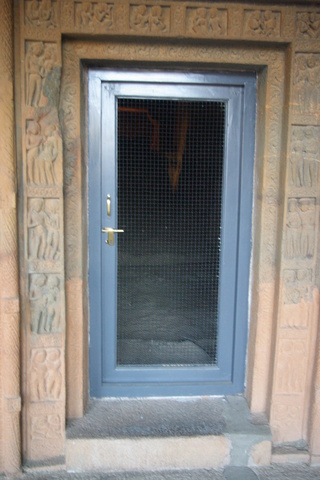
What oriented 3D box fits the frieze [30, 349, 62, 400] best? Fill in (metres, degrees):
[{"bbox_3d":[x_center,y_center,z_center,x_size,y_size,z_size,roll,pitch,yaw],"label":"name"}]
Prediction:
[{"bbox_3d":[-0.591,0.702,2.503,0.157,0.273,0.050,0,8,-4],"label":"frieze"}]

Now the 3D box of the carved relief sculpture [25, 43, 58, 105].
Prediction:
[{"bbox_3d":[-0.563,-0.792,2.305,0.143,0.307,0.050,0,8,-4],"label":"carved relief sculpture"}]

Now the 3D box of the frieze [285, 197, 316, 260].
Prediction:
[{"bbox_3d":[0.790,-0.069,2.724,0.172,0.352,0.055,0,8,-4],"label":"frieze"}]

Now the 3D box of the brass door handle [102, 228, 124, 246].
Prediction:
[{"bbox_3d":[-0.290,-0.019,2.988,0.139,0.118,0.060,0,8,-4],"label":"brass door handle"}]

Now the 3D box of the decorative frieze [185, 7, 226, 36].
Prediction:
[{"bbox_3d":[0.220,-1.059,2.327,0.199,0.125,0.050,0,8,-4],"label":"decorative frieze"}]

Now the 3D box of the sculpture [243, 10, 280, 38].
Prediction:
[{"bbox_3d":[0.536,-1.142,2.550,0.206,0.140,0.055,0,8,-4],"label":"sculpture"}]

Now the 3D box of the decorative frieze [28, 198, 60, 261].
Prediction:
[{"bbox_3d":[-0.632,-0.060,2.639,0.183,0.350,0.055,0,8,-4],"label":"decorative frieze"}]

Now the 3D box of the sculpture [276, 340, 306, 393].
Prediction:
[{"bbox_3d":[0.768,0.749,2.840,0.176,0.344,0.045,0,8,-4],"label":"sculpture"}]

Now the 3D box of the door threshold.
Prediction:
[{"bbox_3d":[0.040,1.118,2.832,1.114,0.179,0.478,0,8,-4],"label":"door threshold"}]

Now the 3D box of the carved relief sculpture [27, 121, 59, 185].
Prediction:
[{"bbox_3d":[-0.621,-0.465,2.579,0.177,0.352,0.055,0,8,-4],"label":"carved relief sculpture"}]

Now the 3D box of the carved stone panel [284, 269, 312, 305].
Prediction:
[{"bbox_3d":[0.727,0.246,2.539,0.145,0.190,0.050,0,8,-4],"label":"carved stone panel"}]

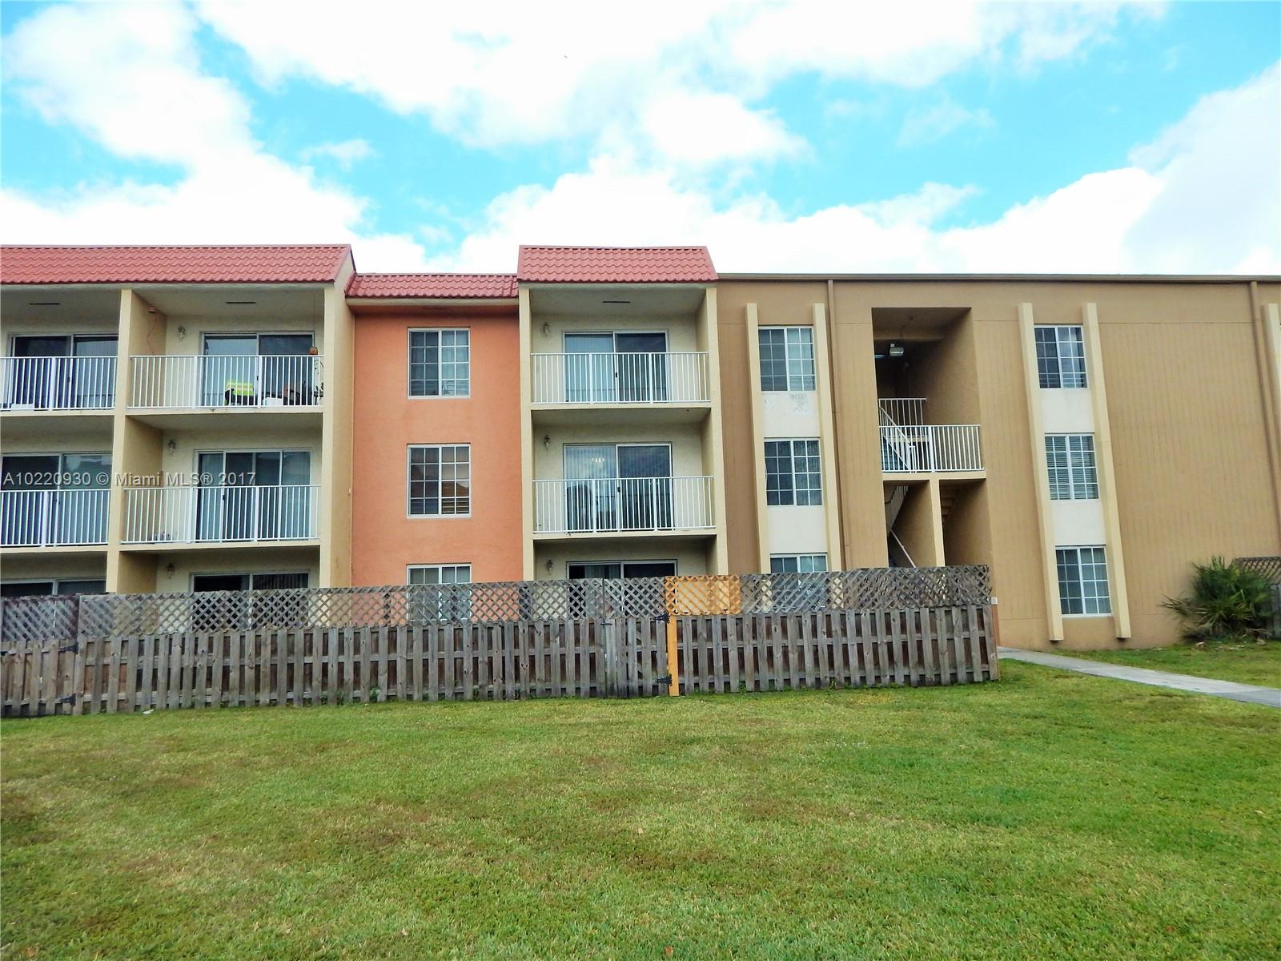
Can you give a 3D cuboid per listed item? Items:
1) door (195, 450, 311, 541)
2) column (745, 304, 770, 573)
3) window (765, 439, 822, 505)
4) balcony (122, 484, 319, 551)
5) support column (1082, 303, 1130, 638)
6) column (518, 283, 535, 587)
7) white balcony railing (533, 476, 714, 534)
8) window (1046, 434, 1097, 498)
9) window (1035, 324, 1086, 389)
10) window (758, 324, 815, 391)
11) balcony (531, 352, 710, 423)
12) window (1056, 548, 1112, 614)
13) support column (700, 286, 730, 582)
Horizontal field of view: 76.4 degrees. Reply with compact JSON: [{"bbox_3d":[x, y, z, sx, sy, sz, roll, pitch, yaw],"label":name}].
[{"bbox_3d":[-8.513,0.373,17.922,2.433,2.083,0.120,-1,-7,-5],"label":"door"},{"bbox_3d":[2.693,-0.165,18.581,0.225,7.945,0.200,-1,-7,-5],"label":"column"},{"bbox_3d":[3.545,-0.191,18.805,1.280,1.593,0.120,-1,-7,-5],"label":"window"},{"bbox_3d":[-8.192,0.821,16.593,3.720,1.200,1.550,-1,-7,-5],"label":"balcony"},{"bbox_3d":[10.975,-0.308,19.206,0.250,7.910,0.230,-1,-7,-5],"label":"support column"},{"bbox_3d":[-2.329,-0.077,16.790,0.220,7.971,0.300,-1,-7,-5],"label":"column"},{"bbox_3d":[-0.392,0.669,17.637,3.766,1.211,1.800,-1,-7,-5],"label":"white balcony railing"},{"bbox_3d":[10.275,-0.322,19.445,1.280,1.611,0.120,-1,-7,-5],"label":"window"},{"bbox_3d":[10.193,-2.981,19.762,1.280,1.603,0.120,-1,-7,-5],"label":"window"},{"bbox_3d":[3.412,-2.809,18.947,1.350,1.580,0.120,-1,-7,-5],"label":"window"},{"bbox_3d":[-0.462,-1.966,17.624,3.680,1.200,1.550,-1,-7,-5],"label":"balcony"},{"bbox_3d":[10.357,2.351,19.126,1.280,1.647,0.120,-1,-7,-5],"label":"window"},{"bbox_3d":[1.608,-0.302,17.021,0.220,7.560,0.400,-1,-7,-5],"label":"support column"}]

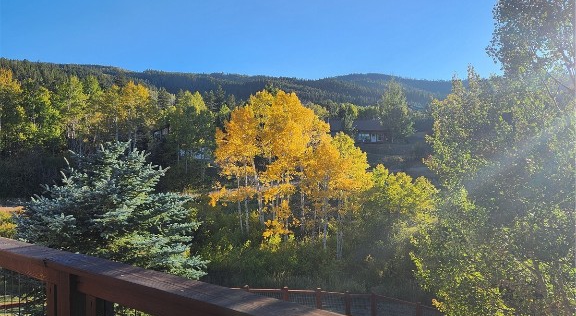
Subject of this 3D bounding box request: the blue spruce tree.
[{"bbox_3d":[-3.761,1.951,11.000,4.100,4.600,4.100,-1,-1,0],"label":"blue spruce tree"}]

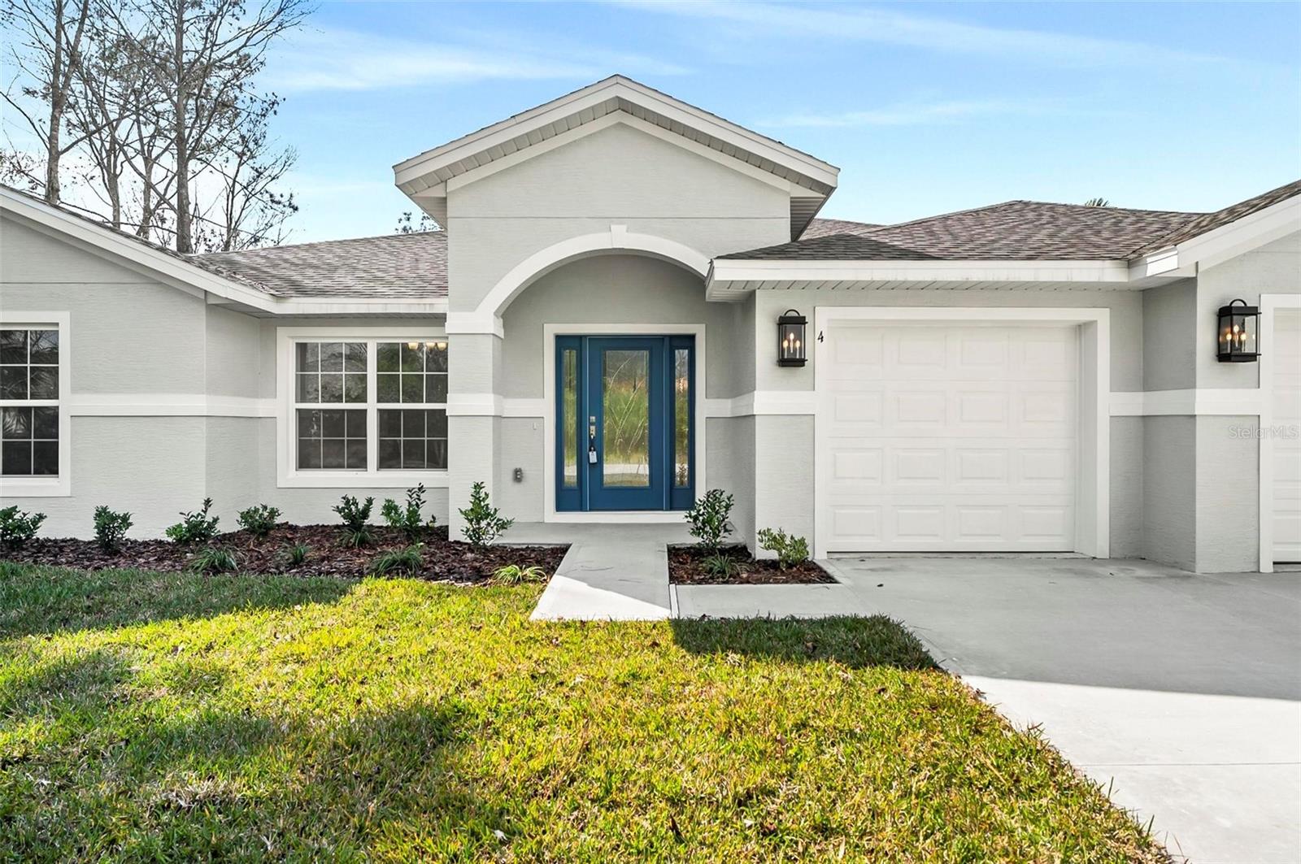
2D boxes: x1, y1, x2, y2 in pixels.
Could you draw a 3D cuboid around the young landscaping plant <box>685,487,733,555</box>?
[{"bbox_3d":[0.559,0.829,6.500,0.460,0.590,0.440,0,1,0],"label":"young landscaping plant"}]

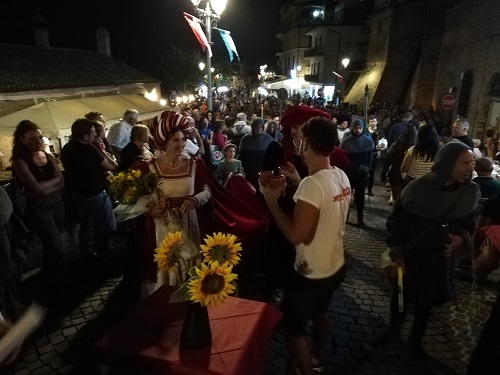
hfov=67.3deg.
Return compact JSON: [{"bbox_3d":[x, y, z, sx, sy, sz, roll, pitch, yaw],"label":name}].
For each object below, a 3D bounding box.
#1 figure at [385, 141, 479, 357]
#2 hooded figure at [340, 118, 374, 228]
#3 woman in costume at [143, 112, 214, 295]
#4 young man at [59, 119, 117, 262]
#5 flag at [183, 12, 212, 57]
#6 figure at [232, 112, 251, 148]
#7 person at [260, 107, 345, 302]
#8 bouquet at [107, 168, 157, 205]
[{"bbox_3d":[1.415,0.469,2.928,0.600,1.650,0.460,-3,14,-11],"label":"figure"},{"bbox_3d":[1.656,-0.227,5.785,0.530,1.680,0.420,3,14,11],"label":"hooded figure"},{"bbox_3d":[-0.710,0.194,3.675,0.600,1.840,0.500,-5,14,-20],"label":"woman in costume"},{"bbox_3d":[-1.968,0.034,4.603,0.420,1.720,0.540,-10,17,-36],"label":"young man"},{"bbox_3d":[-1.311,-3.796,9.376,0.350,1.040,0.850,12,18,40],"label":"flag"},{"bbox_3d":[-0.173,-0.672,7.653,0.500,1.680,0.380,1,13,6],"label":"figure"},{"bbox_3d":[0.516,0.174,3.691,0.700,1.870,0.520,-1,13,-6],"label":"person"},{"bbox_3d":[-1.093,-0.049,3.463,0.420,0.310,0.340,-3,14,-11],"label":"bouquet"}]

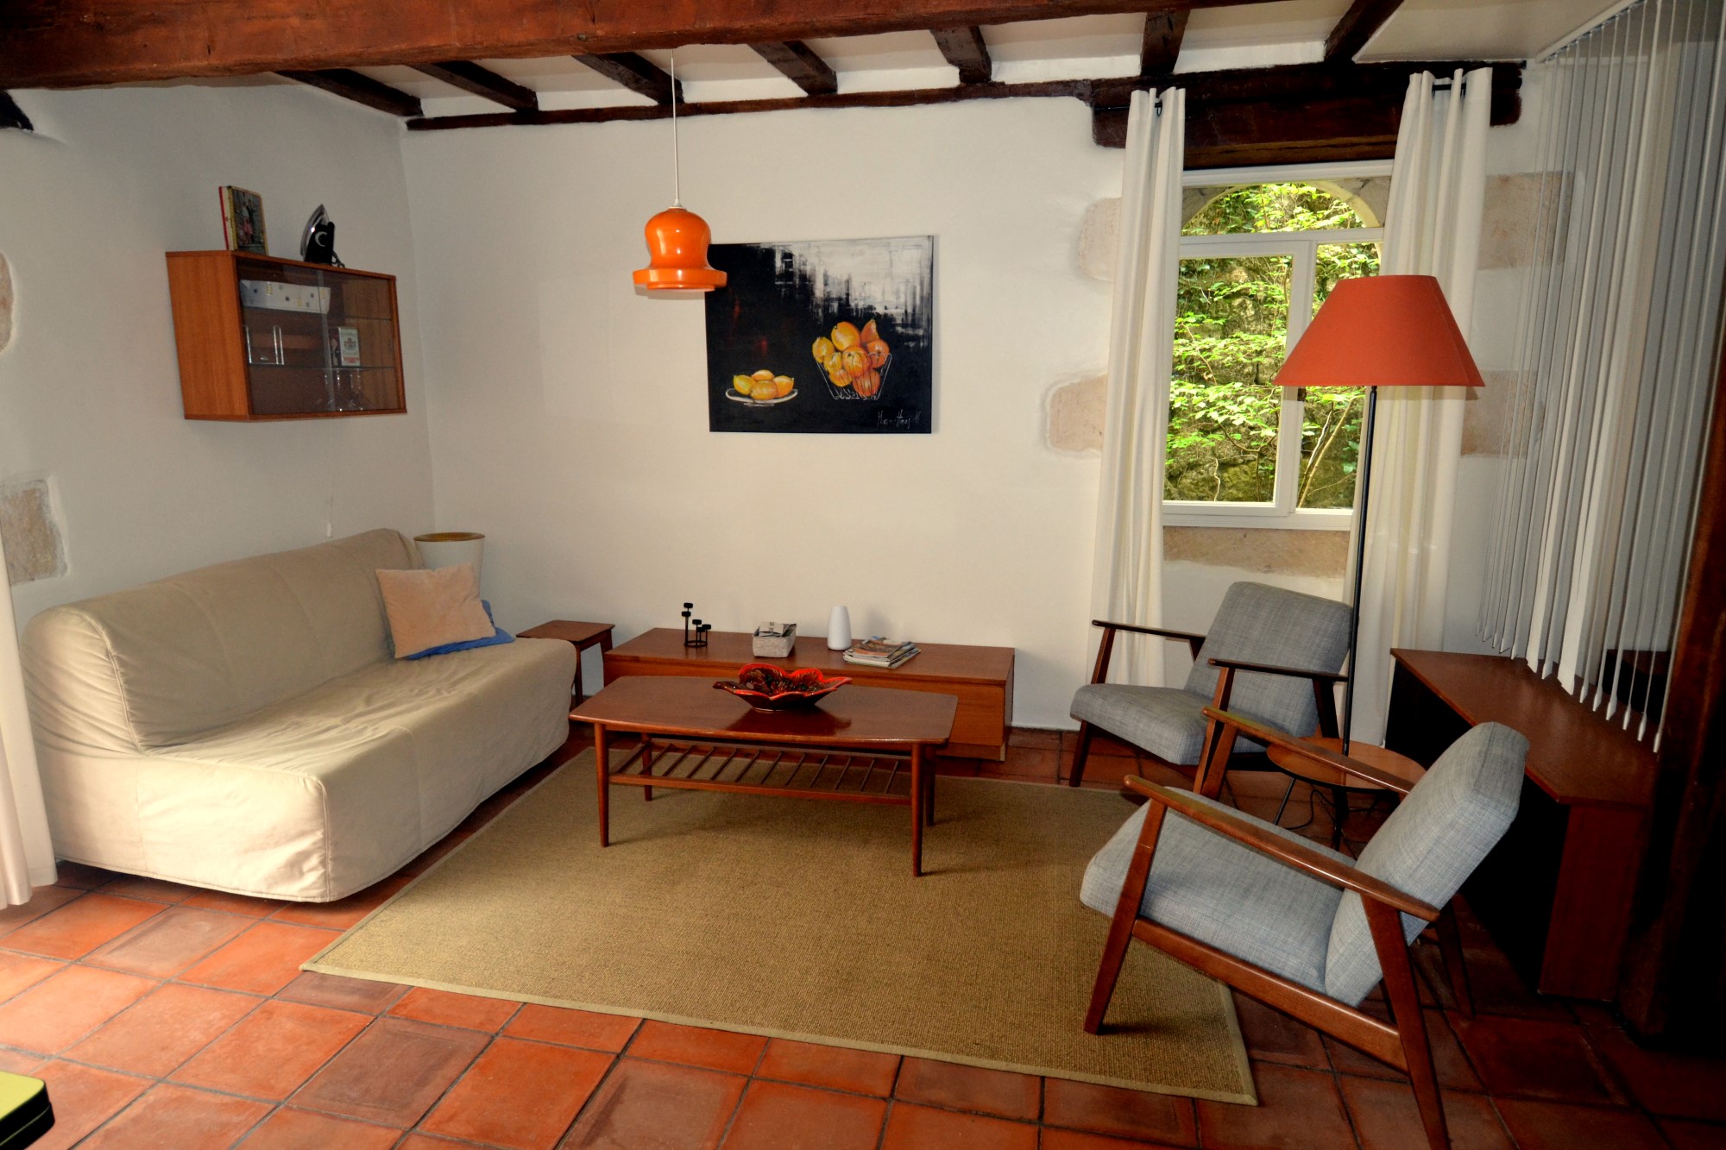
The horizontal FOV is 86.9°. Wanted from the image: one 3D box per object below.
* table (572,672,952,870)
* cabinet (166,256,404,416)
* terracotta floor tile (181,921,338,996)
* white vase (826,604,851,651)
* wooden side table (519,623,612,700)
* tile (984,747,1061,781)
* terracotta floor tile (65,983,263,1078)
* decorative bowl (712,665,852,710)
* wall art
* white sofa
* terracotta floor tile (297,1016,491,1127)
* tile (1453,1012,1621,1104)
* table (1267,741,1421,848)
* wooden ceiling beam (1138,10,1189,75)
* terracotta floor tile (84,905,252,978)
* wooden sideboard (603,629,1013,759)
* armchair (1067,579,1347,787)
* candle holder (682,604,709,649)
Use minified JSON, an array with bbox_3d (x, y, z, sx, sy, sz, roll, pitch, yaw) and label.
[{"bbox_3d":[-0.318,0.672,3.191,1.306,0.453,0.498,2,11,10],"label":"table"},{"bbox_3d":[-2.294,-0.945,3.707,0.299,0.593,0.796,3,12,14],"label":"cabinet"},{"bbox_3d":[-1.582,1.022,2.426,0.302,0.018,0.302,2,10,13],"label":"terracotta floor tile"},{"bbox_3d":[-0.109,0.239,4.173,0.109,0.189,0.109,0,10,0],"label":"white vase"},{"bbox_3d":[-1.412,0.470,4.378,0.345,0.410,0.350,2,10,13],"label":"wooden side table"},{"bbox_3d":[0.659,0.784,3.790,0.302,0.018,0.302,2,10,13],"label":"tile"},{"bbox_3d":[-1.698,1.108,2.220,0.306,0.020,0.282,2,12,12],"label":"terracotta floor tile"},{"bbox_3d":[-0.269,0.402,3.161,0.430,0.090,0.330,3,12,14],"label":"decorative bowl"},{"bbox_3d":[-0.203,-1.054,4.071,1.047,0.831,0.030,2,10,13],"label":"wall art"},{"bbox_3d":[-1.924,0.406,3.448,1.057,0.883,1.419,3,12,14],"label":"white sofa"},{"bbox_3d":[-1.070,1.134,2.081,0.313,0.020,0.282,2,12,12],"label":"terracotta floor tile"},{"bbox_3d":[1.507,1.086,2.043,0.302,0.018,0.302,2,10,13],"label":"tile"},{"bbox_3d":[1.404,0.764,2.711,0.410,0.450,0.410,3,12,14],"label":"table"},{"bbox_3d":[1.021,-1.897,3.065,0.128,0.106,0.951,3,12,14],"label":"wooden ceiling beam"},{"bbox_3d":[-1.947,1.039,2.569,0.317,0.020,0.282,2,12,12],"label":"terracotta floor tile"},{"bbox_3d":[-0.224,0.533,4.117,1.760,0.372,0.500,2,10,13],"label":"wooden sideboard"},{"bbox_3d":[1.274,0.469,3.343,0.780,0.760,0.640,-4,11,-23],"label":"armchair"},{"bbox_3d":[-0.776,0.229,4.211,0.128,0.196,0.116,2,10,13],"label":"candle holder"}]

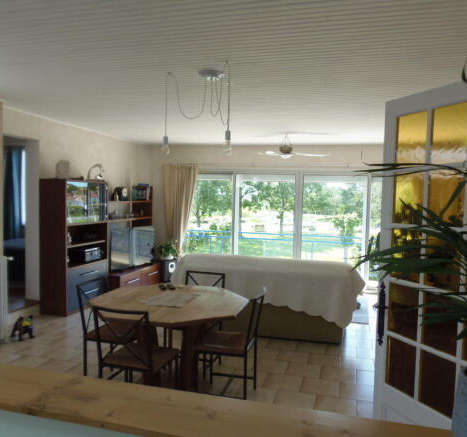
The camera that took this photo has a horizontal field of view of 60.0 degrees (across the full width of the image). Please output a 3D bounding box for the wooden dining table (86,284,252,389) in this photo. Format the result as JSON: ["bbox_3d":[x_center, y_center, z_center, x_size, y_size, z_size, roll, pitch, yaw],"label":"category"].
[{"bbox_3d":[-0.477,1.020,3.193,1.140,0.735,1.130,2,3,14],"label":"wooden dining table"}]

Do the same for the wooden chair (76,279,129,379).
[{"bbox_3d":[-0.965,0.953,3.316,0.450,0.835,0.410,2,3,20],"label":"wooden chair"}]

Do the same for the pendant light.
[{"bbox_3d":[-0.239,-0.813,3.220,0.600,0.670,0.580,2,3,15],"label":"pendant light"}]

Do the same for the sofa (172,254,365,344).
[{"bbox_3d":[0.424,0.876,4.958,2.100,0.870,0.900,2,3,14],"label":"sofa"}]

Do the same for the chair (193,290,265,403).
[{"bbox_3d":[-0.019,0.989,3.143,0.470,0.845,0.400,2,3,15],"label":"chair"}]

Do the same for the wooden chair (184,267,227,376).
[{"bbox_3d":[-0.326,0.948,3.665,0.410,0.835,0.450,2,3,14],"label":"wooden chair"}]

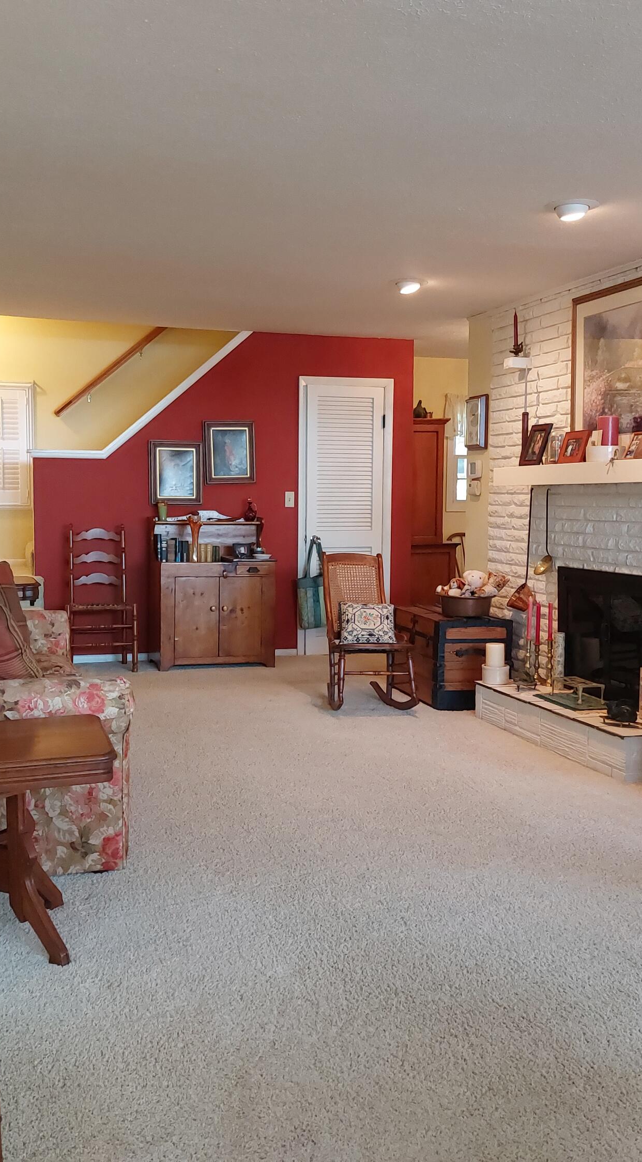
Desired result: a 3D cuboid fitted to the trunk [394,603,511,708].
[{"bbox_3d":[0.772,0.445,6.537,0.480,0.505,0.840,-1,5,-15],"label":"trunk"}]

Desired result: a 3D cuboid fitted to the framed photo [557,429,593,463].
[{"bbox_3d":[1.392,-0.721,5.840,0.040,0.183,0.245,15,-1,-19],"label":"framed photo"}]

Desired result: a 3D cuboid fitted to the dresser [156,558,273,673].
[{"bbox_3d":[-0.782,0.221,7.730,0.818,0.760,0.432,-1,5,-18],"label":"dresser"}]

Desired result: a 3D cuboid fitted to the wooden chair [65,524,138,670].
[{"bbox_3d":[-1.535,0.120,7.481,0.472,0.999,0.442,-1,5,-18],"label":"wooden chair"}]

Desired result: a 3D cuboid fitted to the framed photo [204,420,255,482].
[{"bbox_3d":[-0.671,-0.950,7.948,0.390,0.445,0.040,-1,5,-19],"label":"framed photo"}]

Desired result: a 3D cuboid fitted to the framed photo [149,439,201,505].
[{"bbox_3d":[-1.056,-0.788,7.830,0.390,0.450,0.040,-1,5,-19],"label":"framed photo"}]

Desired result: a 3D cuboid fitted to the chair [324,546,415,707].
[{"bbox_3d":[0.252,0.286,6.264,0.462,0.878,0.703,-1,5,-10],"label":"chair"}]

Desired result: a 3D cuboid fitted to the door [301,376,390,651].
[{"bbox_3d":[0.192,-0.487,8.299,0.756,2.090,0.060,-1,5,-19],"label":"door"}]

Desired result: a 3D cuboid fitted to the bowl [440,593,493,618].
[{"bbox_3d":[0.873,0.137,6.405,0.366,0.126,0.366,0,5,0],"label":"bowl"}]

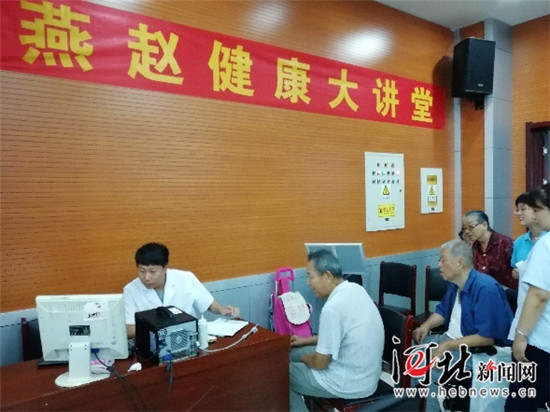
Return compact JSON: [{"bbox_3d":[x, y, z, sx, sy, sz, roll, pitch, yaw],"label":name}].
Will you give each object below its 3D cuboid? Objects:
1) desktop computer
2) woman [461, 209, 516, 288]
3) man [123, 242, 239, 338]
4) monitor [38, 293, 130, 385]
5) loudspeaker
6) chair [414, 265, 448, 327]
[{"bbox_3d":[-0.581,0.671,2.271,0.205,0.185,0.355,-2,2,-35],"label":"desktop computer"},{"bbox_3d":[1.540,0.760,3.080,0.500,1.440,0.470,-2,2,-38],"label":"woman"},{"bbox_3d":[-0.580,0.870,2.620,0.660,1.300,0.700,-1,2,-9],"label":"man"},{"bbox_3d":[-0.868,0.587,1.934,0.390,0.385,0.210,-1,1,-1],"label":"monitor"},{"bbox_3d":[2.290,-1.602,5.027,0.380,0.580,0.320,-2,7,-22],"label":"loudspeaker"},{"bbox_3d":[1.423,1.010,3.765,0.500,0.890,0.420,-3,2,-45],"label":"chair"}]

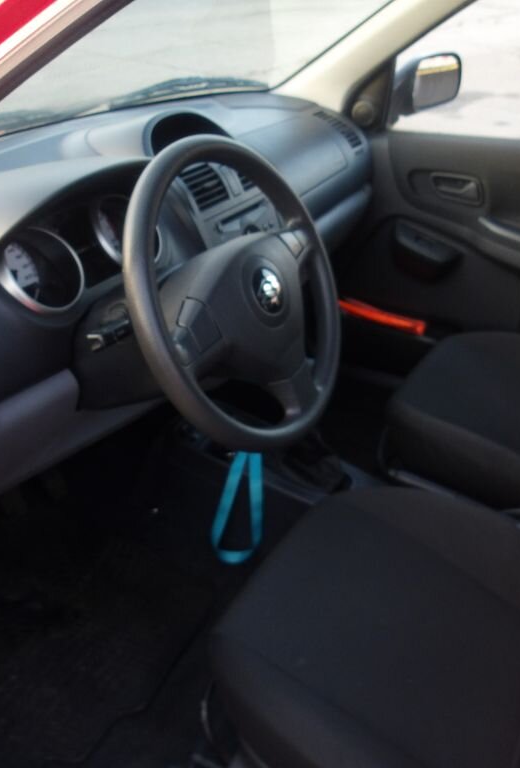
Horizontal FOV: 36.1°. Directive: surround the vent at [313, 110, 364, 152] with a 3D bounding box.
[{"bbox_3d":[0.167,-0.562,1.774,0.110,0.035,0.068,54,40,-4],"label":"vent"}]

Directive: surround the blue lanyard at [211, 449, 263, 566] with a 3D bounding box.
[{"bbox_3d":[-0.034,0.194,1.265,0.072,0.200,0.030,3,30,-1],"label":"blue lanyard"}]

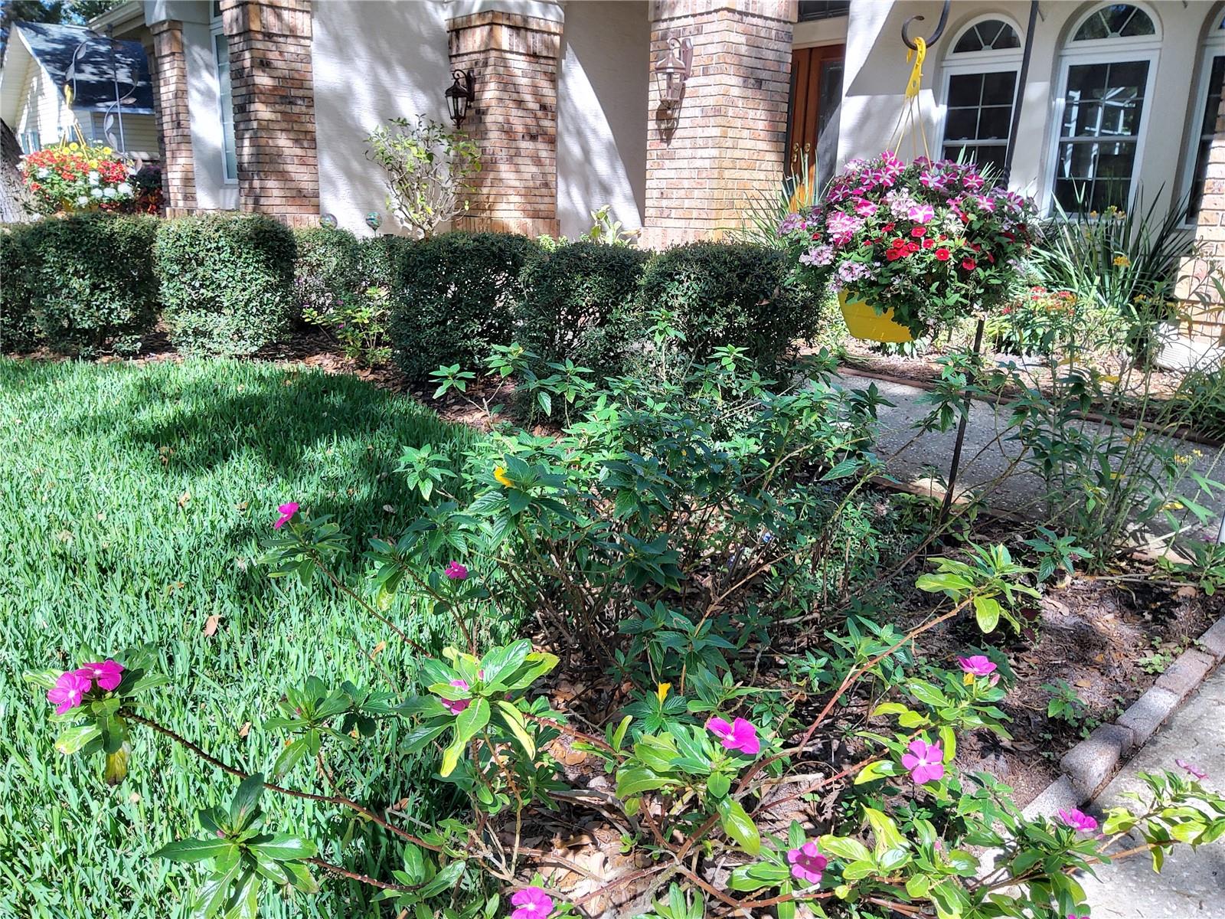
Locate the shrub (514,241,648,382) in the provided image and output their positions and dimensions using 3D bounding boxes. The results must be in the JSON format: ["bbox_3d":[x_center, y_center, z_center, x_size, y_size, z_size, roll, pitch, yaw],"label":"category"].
[{"bbox_3d":[-0.139,-0.610,4.242,0.620,0.761,0.680,1,14,-1],"label":"shrub"}]

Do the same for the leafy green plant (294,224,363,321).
[{"bbox_3d":[-2.208,-1.352,6.907,0.660,0.775,0.620,0,14,-9],"label":"leafy green plant"}]

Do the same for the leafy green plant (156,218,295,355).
[{"bbox_3d":[-2.463,-1.109,5.803,0.800,0.830,0.760,-1,14,-11],"label":"leafy green plant"}]

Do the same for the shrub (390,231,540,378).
[{"bbox_3d":[-0.846,-0.885,5.205,0.800,0.782,0.760,1,14,-5],"label":"shrub"}]

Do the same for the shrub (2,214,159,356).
[{"bbox_3d":[-3.320,-1.083,5.660,0.840,0.798,0.780,-2,15,-15],"label":"shrub"}]

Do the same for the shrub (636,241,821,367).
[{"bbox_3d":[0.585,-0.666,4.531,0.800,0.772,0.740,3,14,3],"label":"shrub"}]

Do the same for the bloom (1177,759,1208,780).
[{"bbox_3d":[0.662,0.353,1.050,0.041,0.013,0.040,31,2,36],"label":"bloom"}]

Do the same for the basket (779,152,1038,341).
[{"bbox_3d":[0.752,-0.541,2.350,0.620,0.460,0.580,2,14,0],"label":"basket"}]

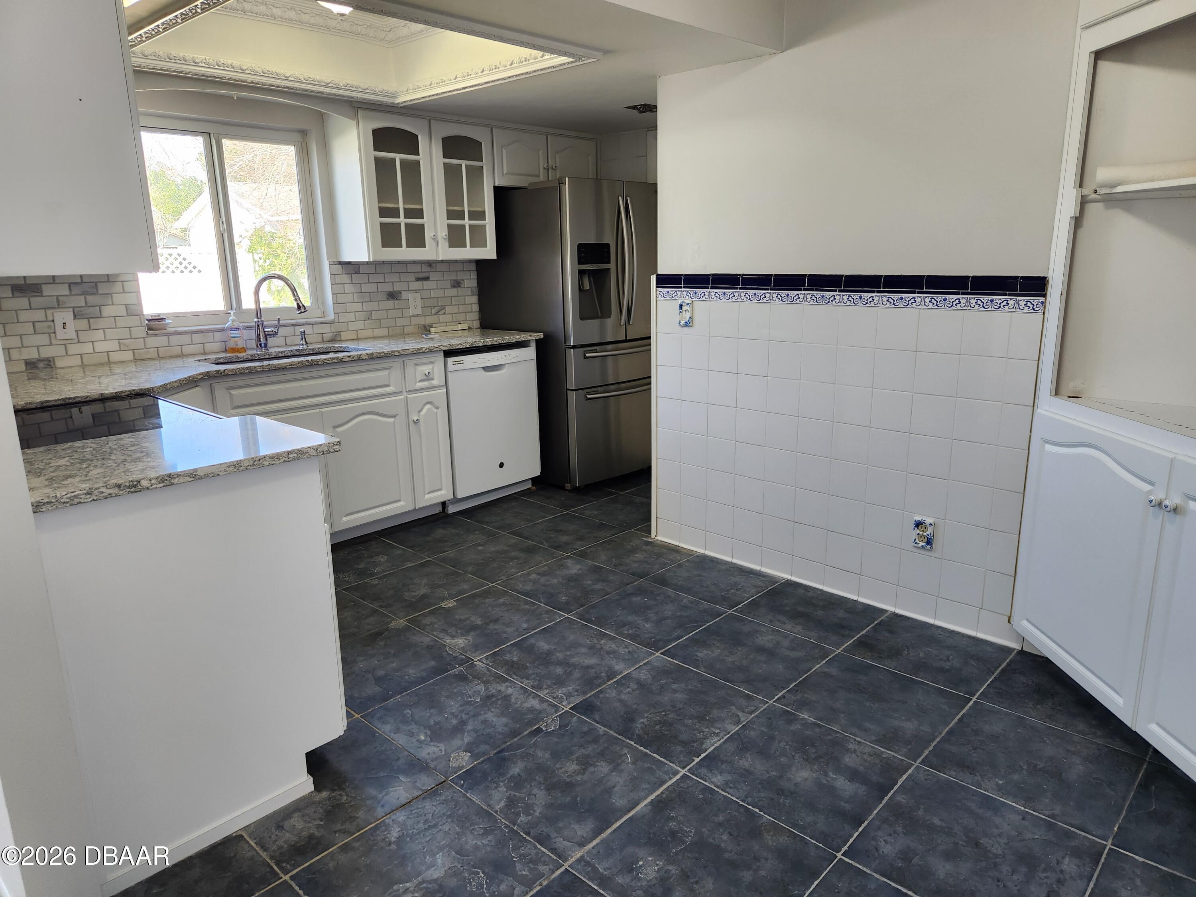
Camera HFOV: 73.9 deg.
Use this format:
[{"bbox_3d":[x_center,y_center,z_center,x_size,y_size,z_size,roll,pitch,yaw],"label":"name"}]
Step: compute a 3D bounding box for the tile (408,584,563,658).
[{"bbox_3d":[-0.440,0.669,3.085,0.450,0.013,0.450,12,19,42],"label":"tile"}]

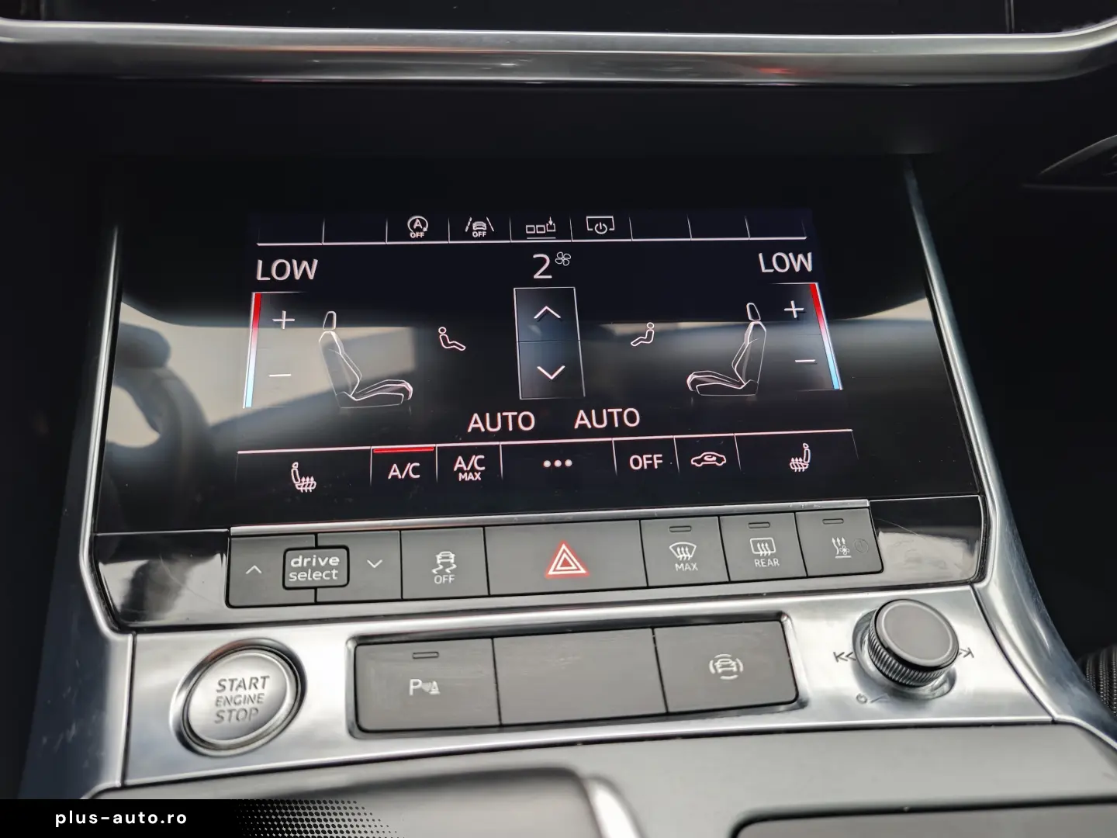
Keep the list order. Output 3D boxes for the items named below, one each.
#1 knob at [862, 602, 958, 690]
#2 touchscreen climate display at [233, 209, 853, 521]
[{"bbox_3d":[0.097,0.062,0.205,0.021,0.011,0.021,-2,40,-5],"label":"knob"},{"bbox_3d":[-0.004,-0.021,0.248,0.194,0.010,0.102,-2,75,-5],"label":"touchscreen climate display"}]

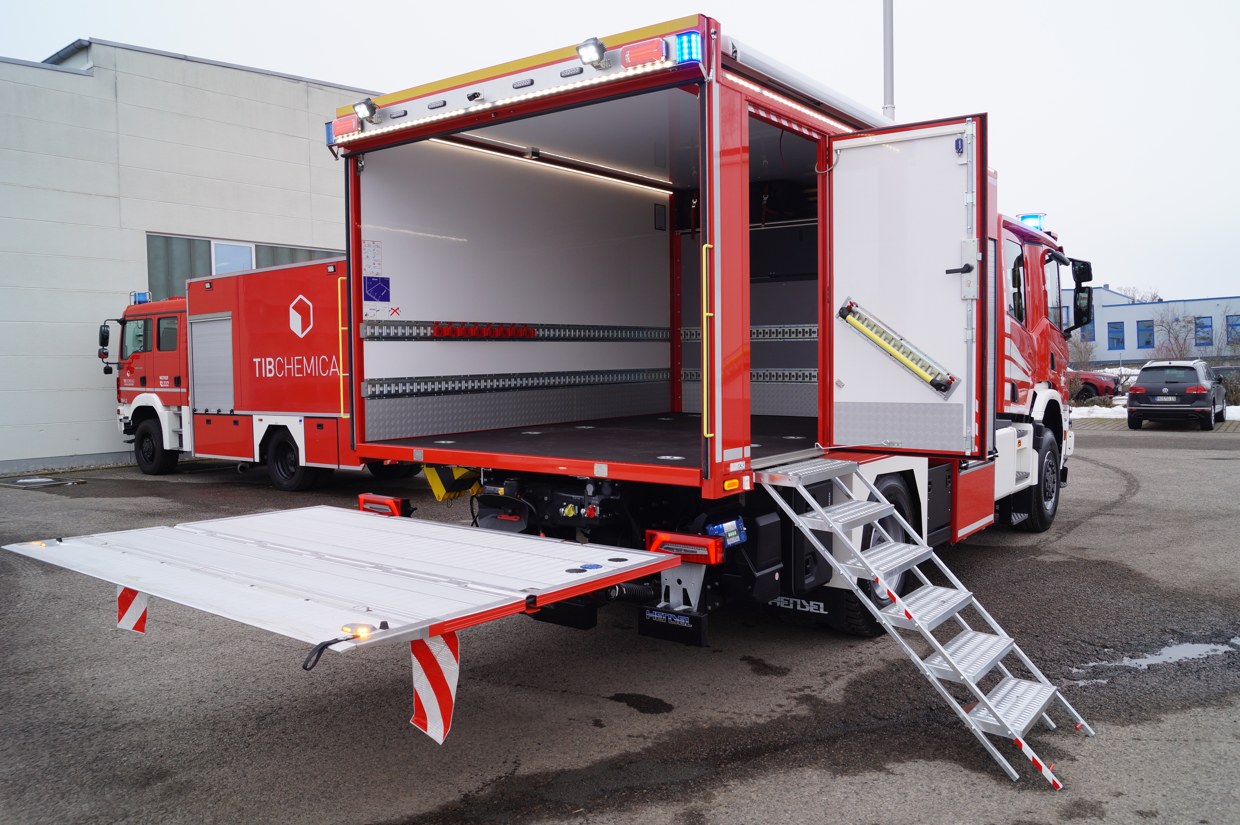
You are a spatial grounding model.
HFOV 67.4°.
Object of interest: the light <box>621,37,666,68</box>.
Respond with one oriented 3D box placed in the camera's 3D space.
[{"bbox_3d":[0.099,-1.576,4.091,0.228,0.100,0.055,2,5,36],"label":"light"}]

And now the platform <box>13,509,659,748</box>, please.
[{"bbox_3d":[-1.216,0.750,3.975,2.450,0.410,1.630,2,5,36],"label":"platform"}]

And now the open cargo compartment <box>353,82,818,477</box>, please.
[{"bbox_3d":[0.393,-0.810,6.109,2.450,1.920,3.360,2,5,36],"label":"open cargo compartment"}]

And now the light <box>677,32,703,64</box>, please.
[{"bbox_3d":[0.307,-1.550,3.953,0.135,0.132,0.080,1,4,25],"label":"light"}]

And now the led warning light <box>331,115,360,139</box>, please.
[{"bbox_3d":[-1.565,-1.645,5.312,0.232,0.100,0.055,2,5,36],"label":"led warning light"}]

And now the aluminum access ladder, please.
[{"bbox_3d":[1.396,0.862,4.310,1.350,1.200,0.680,2,5,36],"label":"aluminum access ladder"}]

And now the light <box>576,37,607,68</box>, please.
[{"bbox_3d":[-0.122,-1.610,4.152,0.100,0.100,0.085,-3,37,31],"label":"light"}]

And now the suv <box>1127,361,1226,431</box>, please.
[{"bbox_3d":[15.312,-0.507,25.530,1.970,1.730,4.780,2,5,36],"label":"suv"}]

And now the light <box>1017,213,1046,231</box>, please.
[{"bbox_3d":[4.279,-1.973,9.655,0.290,0.220,0.290,2,5,36],"label":"light"}]

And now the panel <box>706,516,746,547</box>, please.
[{"bbox_3d":[0.526,0.604,4.584,0.065,0.130,0.320,-15,-6,36],"label":"panel"}]

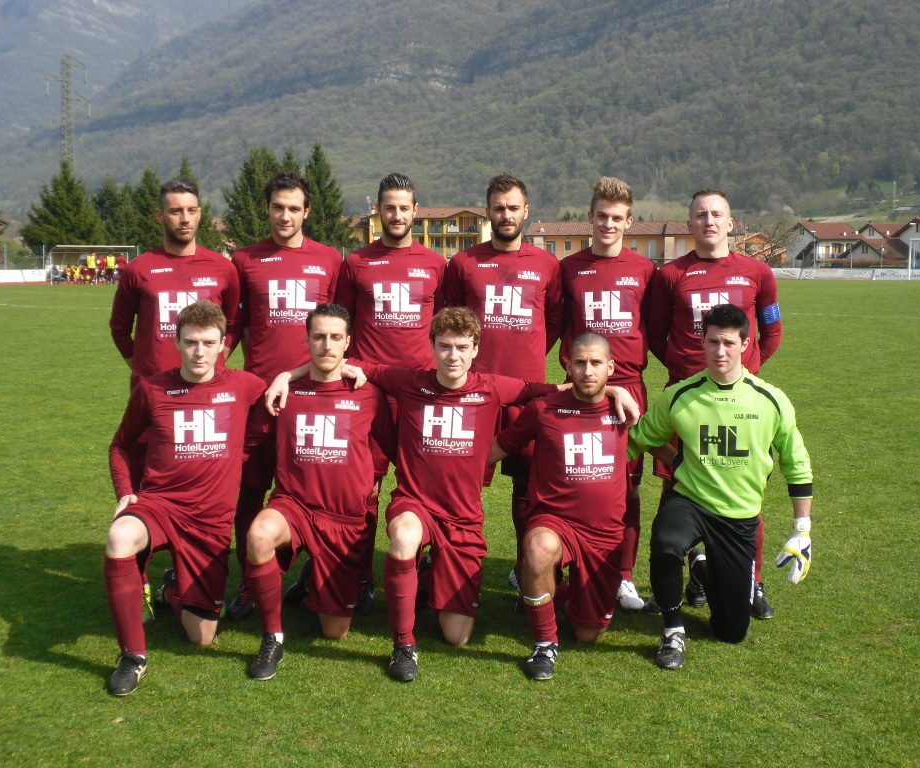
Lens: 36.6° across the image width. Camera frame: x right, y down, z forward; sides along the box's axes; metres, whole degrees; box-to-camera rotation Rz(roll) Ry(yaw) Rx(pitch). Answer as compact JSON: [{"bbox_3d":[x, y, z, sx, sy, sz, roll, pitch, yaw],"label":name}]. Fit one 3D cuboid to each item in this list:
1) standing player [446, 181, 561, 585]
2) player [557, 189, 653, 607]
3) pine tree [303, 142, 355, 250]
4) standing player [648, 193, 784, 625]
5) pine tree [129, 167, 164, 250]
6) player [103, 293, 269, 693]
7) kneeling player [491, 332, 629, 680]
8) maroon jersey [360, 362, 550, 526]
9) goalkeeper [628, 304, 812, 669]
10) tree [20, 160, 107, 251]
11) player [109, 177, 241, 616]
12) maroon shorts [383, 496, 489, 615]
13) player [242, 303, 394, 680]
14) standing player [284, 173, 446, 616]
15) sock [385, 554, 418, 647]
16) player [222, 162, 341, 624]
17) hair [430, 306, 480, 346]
[{"bbox_3d":[0.180,0.038,5.764,0.500,1.795,0.340,0,5,0],"label":"standing player"},{"bbox_3d":[0.627,0.034,5.908,0.480,1.810,0.340,0,5,0],"label":"player"},{"bbox_3d":[-9.961,-12.432,99.278,5.000,9.515,5.000,0,5,0],"label":"pine tree"},{"bbox_3d":[1.064,0.071,5.811,0.550,1.753,0.340,0,5,3],"label":"standing player"},{"bbox_3d":[-21.422,-11.100,96.390,2.900,7.578,2.900,0,5,0],"label":"pine tree"},{"bbox_3d":[-1.008,0.345,5.141,0.580,1.302,0.980,0,5,-3],"label":"player"},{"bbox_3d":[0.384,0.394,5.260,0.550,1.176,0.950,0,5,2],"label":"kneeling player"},{"bbox_3d":[-0.017,0.243,5.335,0.760,0.623,0.320,0,5,-4],"label":"maroon jersey"},{"bbox_3d":[1.012,0.333,5.367,0.690,1.276,0.950,0,5,3],"label":"goalkeeper"},{"bbox_3d":[-27.764,-11.550,97.351,6.100,8.113,6.100,0,5,0],"label":"tree"},{"bbox_3d":[-1.176,0.053,5.769,0.540,1.796,0.340,-1,5,-9],"label":"player"},{"bbox_3d":[-0.088,0.643,5.191,0.360,0.449,0.470,0,5,1],"label":"maroon shorts"},{"bbox_3d":[-0.538,0.347,5.324,0.600,1.293,0.950,0,5,-5],"label":"player"},{"bbox_3d":[-0.282,0.038,5.731,0.500,1.802,0.340,0,5,-2],"label":"standing player"},{"bbox_3d":[-0.210,0.779,5.003,0.115,0.337,0.145,0,5,3],"label":"sock"},{"bbox_3d":[-0.724,0.036,5.798,0.500,1.826,0.340,-1,5,-8],"label":"player"},{"bbox_3d":[-0.017,-0.208,5.235,0.183,0.168,0.210,0,5,-2],"label":"hair"}]

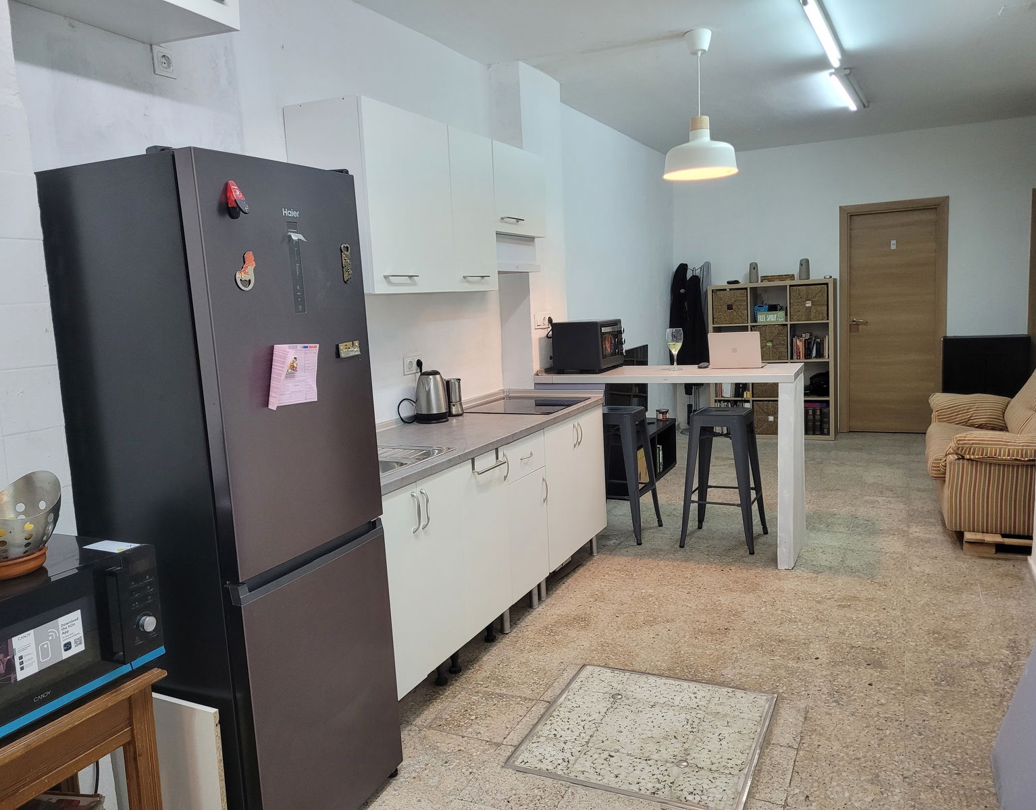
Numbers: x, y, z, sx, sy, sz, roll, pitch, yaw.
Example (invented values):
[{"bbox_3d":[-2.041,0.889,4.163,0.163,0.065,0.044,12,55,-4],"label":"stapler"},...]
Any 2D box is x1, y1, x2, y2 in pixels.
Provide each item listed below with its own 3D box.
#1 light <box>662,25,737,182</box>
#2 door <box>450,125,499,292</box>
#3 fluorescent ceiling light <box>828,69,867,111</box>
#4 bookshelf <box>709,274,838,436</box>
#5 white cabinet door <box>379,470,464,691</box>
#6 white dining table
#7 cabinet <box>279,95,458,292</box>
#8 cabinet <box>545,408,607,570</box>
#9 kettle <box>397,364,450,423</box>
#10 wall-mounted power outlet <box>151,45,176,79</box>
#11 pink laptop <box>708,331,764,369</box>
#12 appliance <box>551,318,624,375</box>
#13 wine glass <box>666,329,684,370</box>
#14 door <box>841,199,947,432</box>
[{"bbox_3d":[0.936,-1.550,4.185,0.385,0.697,0.385,1,8,25],"label":"light"},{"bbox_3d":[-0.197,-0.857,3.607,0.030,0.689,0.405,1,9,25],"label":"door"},{"bbox_3d":[2.214,-2.088,5.384,0.120,0.080,1.240,1,9,28],"label":"fluorescent ceiling light"},{"bbox_3d":[2.445,-0.434,7.785,1.120,1.470,0.390,1,8,25],"label":"bookshelf"},{"bbox_3d":[-0.334,0.614,2.832,0.030,0.698,0.595,1,9,25],"label":"white cabinet door"},{"bbox_3d":[0.886,0.301,4.708,1.442,1.014,0.596,1,9,26],"label":"white dining table"},{"bbox_3d":[-0.567,-0.806,3.309,0.351,0.708,0.608,1,9,26],"label":"cabinet"},{"bbox_3d":[0.051,0.401,4.350,0.588,0.714,0.799,1,9,26],"label":"cabinet"},{"bbox_3d":[-0.409,-0.044,3.943,0.160,0.248,0.205,-3,8,4],"label":"kettle"},{"bbox_3d":[-1.115,-1.074,2.548,0.015,0.084,0.084,1,9,26],"label":"wall-mounted power outlet"},{"bbox_3d":[1.242,-0.315,4.570,0.279,0.200,0.250,1,8,25],"label":"pink laptop"},{"bbox_3d":[0.429,-0.357,4.868,0.318,0.289,0.410,1,8,26],"label":"appliance"},{"bbox_3d":[0.899,-0.322,4.650,0.100,0.233,0.100,1,9,26],"label":"wine glass"},{"bbox_3d":[3.456,-0.785,7.488,0.887,2.127,0.080,1,9,26],"label":"door"}]

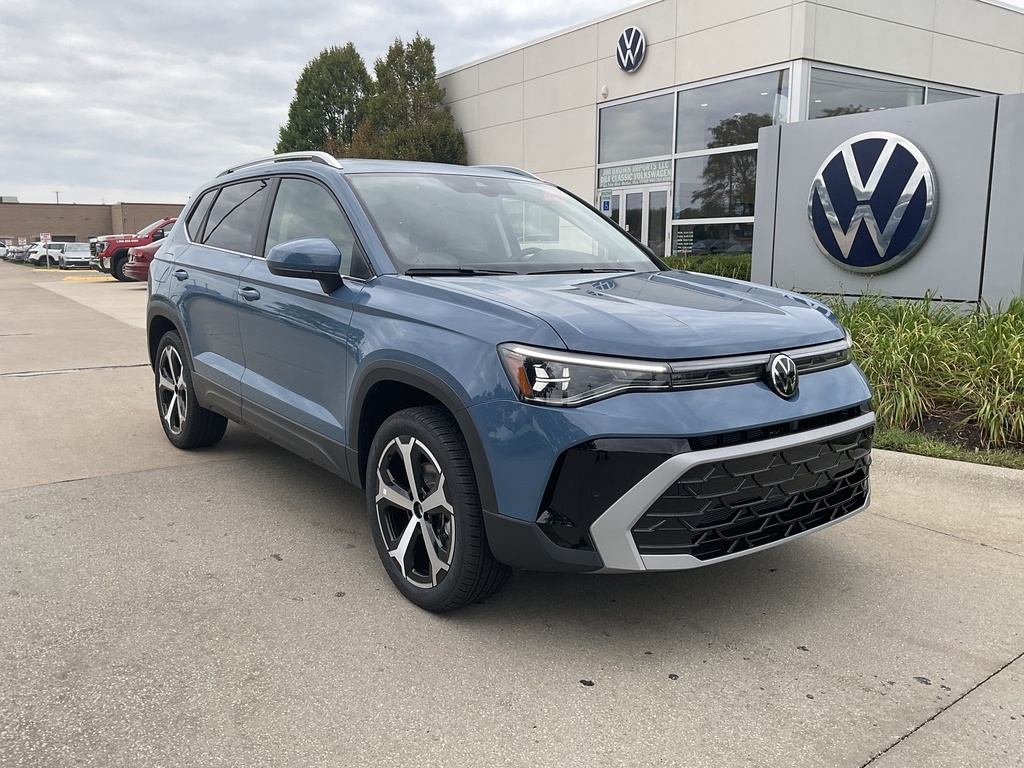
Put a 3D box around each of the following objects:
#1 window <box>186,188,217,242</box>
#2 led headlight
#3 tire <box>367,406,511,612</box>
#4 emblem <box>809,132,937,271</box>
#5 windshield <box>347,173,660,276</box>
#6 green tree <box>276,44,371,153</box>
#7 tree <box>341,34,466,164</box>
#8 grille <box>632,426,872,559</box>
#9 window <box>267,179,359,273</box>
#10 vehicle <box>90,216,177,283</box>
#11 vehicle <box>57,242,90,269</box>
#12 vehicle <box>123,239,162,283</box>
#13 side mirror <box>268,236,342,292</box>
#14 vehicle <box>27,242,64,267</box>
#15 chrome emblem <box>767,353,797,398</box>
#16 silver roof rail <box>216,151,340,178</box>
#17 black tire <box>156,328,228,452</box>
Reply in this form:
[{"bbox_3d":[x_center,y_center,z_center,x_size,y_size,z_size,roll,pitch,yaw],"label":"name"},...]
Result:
[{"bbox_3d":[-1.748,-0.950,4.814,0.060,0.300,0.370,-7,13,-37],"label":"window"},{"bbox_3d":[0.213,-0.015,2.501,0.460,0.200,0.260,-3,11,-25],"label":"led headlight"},{"bbox_3d":[-0.251,0.419,2.971,0.225,0.685,0.685,-7,13,-37],"label":"tire"},{"bbox_3d":[3.493,-1.746,8.300,0.100,1.360,1.360,-6,11,-35],"label":"emblem"},{"bbox_3d":[0.016,-0.694,3.756,1.430,0.130,0.900,-6,42,-37],"label":"windshield"},{"bbox_3d":[-6.417,-7.956,30.000,4.200,7.900,4.200,0,9,0],"label":"green tree"},{"bbox_3d":[-3.133,-6.595,25.063,3.600,6.860,3.500,-1,10,-7],"label":"tree"},{"bbox_3d":[0.852,0.344,2.816,1.240,0.320,0.150,-6,12,-37],"label":"grille"},{"bbox_3d":[-0.844,-0.685,3.632,0.060,0.420,0.970,15,-1,-39],"label":"window"},{"bbox_3d":[-10.985,-4.643,29.566,6.300,2.030,2.060,-7,12,-39],"label":"vehicle"},{"bbox_3d":[-24.255,-7.168,48.000,1.800,1.470,4.500,-6,11,-32],"label":"vehicle"},{"bbox_3d":[-8.795,-3.630,25.503,4.700,1.450,1.830,-7,12,-37],"label":"vehicle"},{"bbox_3d":[-0.790,-0.457,3.268,0.240,0.190,0.155,-7,13,-37],"label":"side mirror"},{"bbox_3d":[-30.580,-8.963,58.968,4.600,1.660,1.860,-7,12,-37],"label":"vehicle"},{"bbox_3d":[0.862,-0.029,2.746,0.140,0.145,0.030,-7,13,-37],"label":"chrome emblem"},{"bbox_3d":[-1.240,-1.109,4.392,0.070,0.095,1.670,-6,12,-37],"label":"silver roof rail"},{"bbox_3d":[-1.899,0.028,5.080,0.225,0.680,0.680,-6,12,-37],"label":"black tire"}]

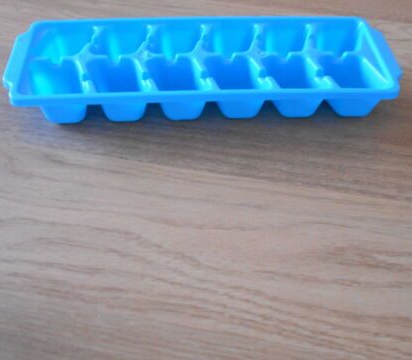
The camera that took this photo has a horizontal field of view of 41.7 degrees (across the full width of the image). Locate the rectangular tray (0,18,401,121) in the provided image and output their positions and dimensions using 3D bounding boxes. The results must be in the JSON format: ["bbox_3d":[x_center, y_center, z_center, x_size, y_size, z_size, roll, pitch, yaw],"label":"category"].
[{"bbox_3d":[-0.001,-0.076,0.383,0.262,0.031,0.089,-2,48,-3],"label":"rectangular tray"}]

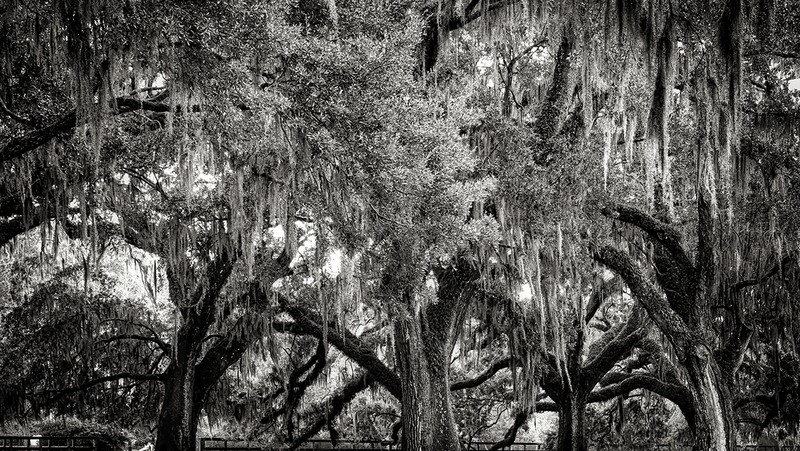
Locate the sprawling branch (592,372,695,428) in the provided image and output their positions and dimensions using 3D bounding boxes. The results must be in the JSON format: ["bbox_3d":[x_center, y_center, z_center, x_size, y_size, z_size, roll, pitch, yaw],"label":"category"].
[{"bbox_3d":[8.108,5.794,54.000,3.396,1.865,1.300,0,-8,0],"label":"sprawling branch"}]

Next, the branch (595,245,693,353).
[{"bbox_3d":[5.659,1.757,38.000,2.296,2.577,1.300,0,-8,0],"label":"branch"}]

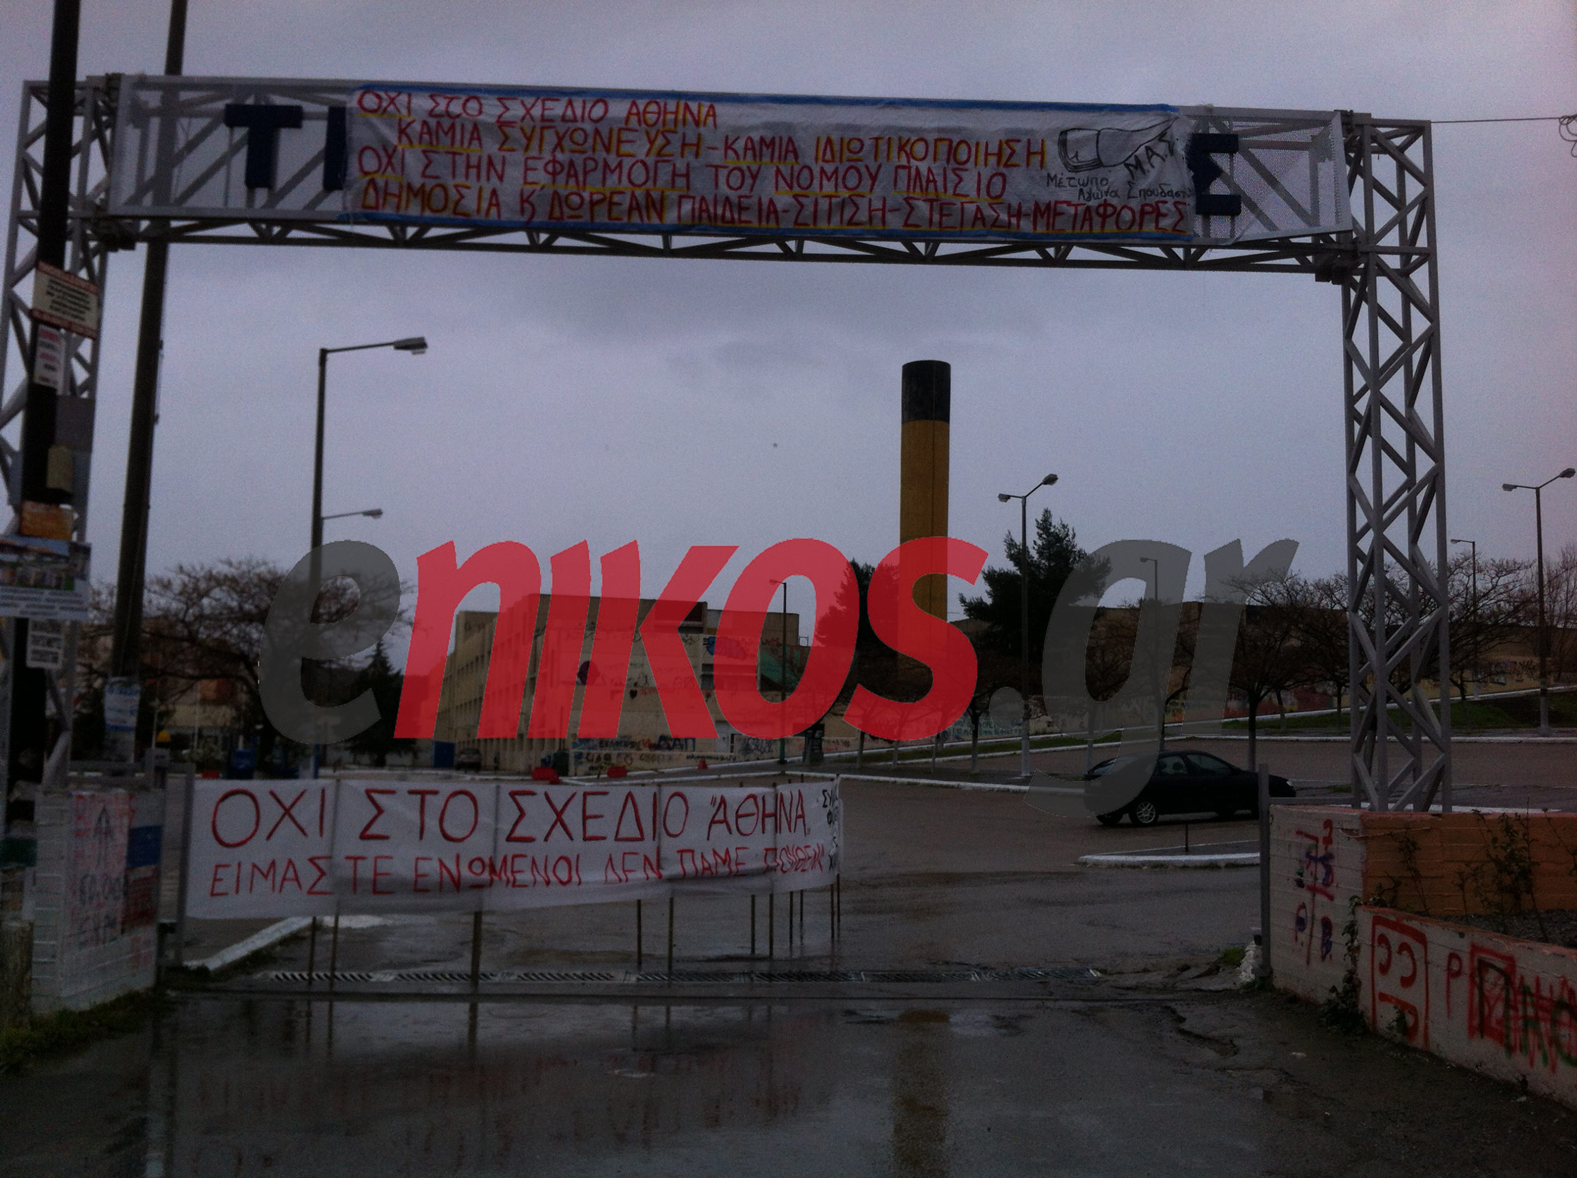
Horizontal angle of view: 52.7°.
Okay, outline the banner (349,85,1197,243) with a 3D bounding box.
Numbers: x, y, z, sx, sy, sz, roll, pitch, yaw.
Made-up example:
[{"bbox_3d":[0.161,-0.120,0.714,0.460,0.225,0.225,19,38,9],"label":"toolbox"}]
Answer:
[{"bbox_3d":[-0.146,-3.652,13.702,7.280,1.253,0.080,1,-7,-1],"label":"banner"}]

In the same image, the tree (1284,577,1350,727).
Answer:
[{"bbox_3d":[20.887,2.337,61.000,4.000,5.700,4.000,1,-6,0],"label":"tree"}]

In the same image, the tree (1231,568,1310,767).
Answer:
[{"bbox_3d":[11.247,2.132,38.000,2.800,5.100,2.800,1,-6,0],"label":"tree"}]

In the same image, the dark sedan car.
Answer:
[{"bbox_3d":[7.980,3.960,31.800,4.250,1.420,1.710,-1,-6,-12],"label":"dark sedan car"}]

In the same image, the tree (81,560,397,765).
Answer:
[{"bbox_3d":[-13.129,1.838,38.000,7.700,5.200,6.800,1,-6,0],"label":"tree"}]

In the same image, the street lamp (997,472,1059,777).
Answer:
[{"bbox_3d":[7.240,1.200,48.490,0.350,8.950,4.100,3,-7,-17],"label":"street lamp"}]

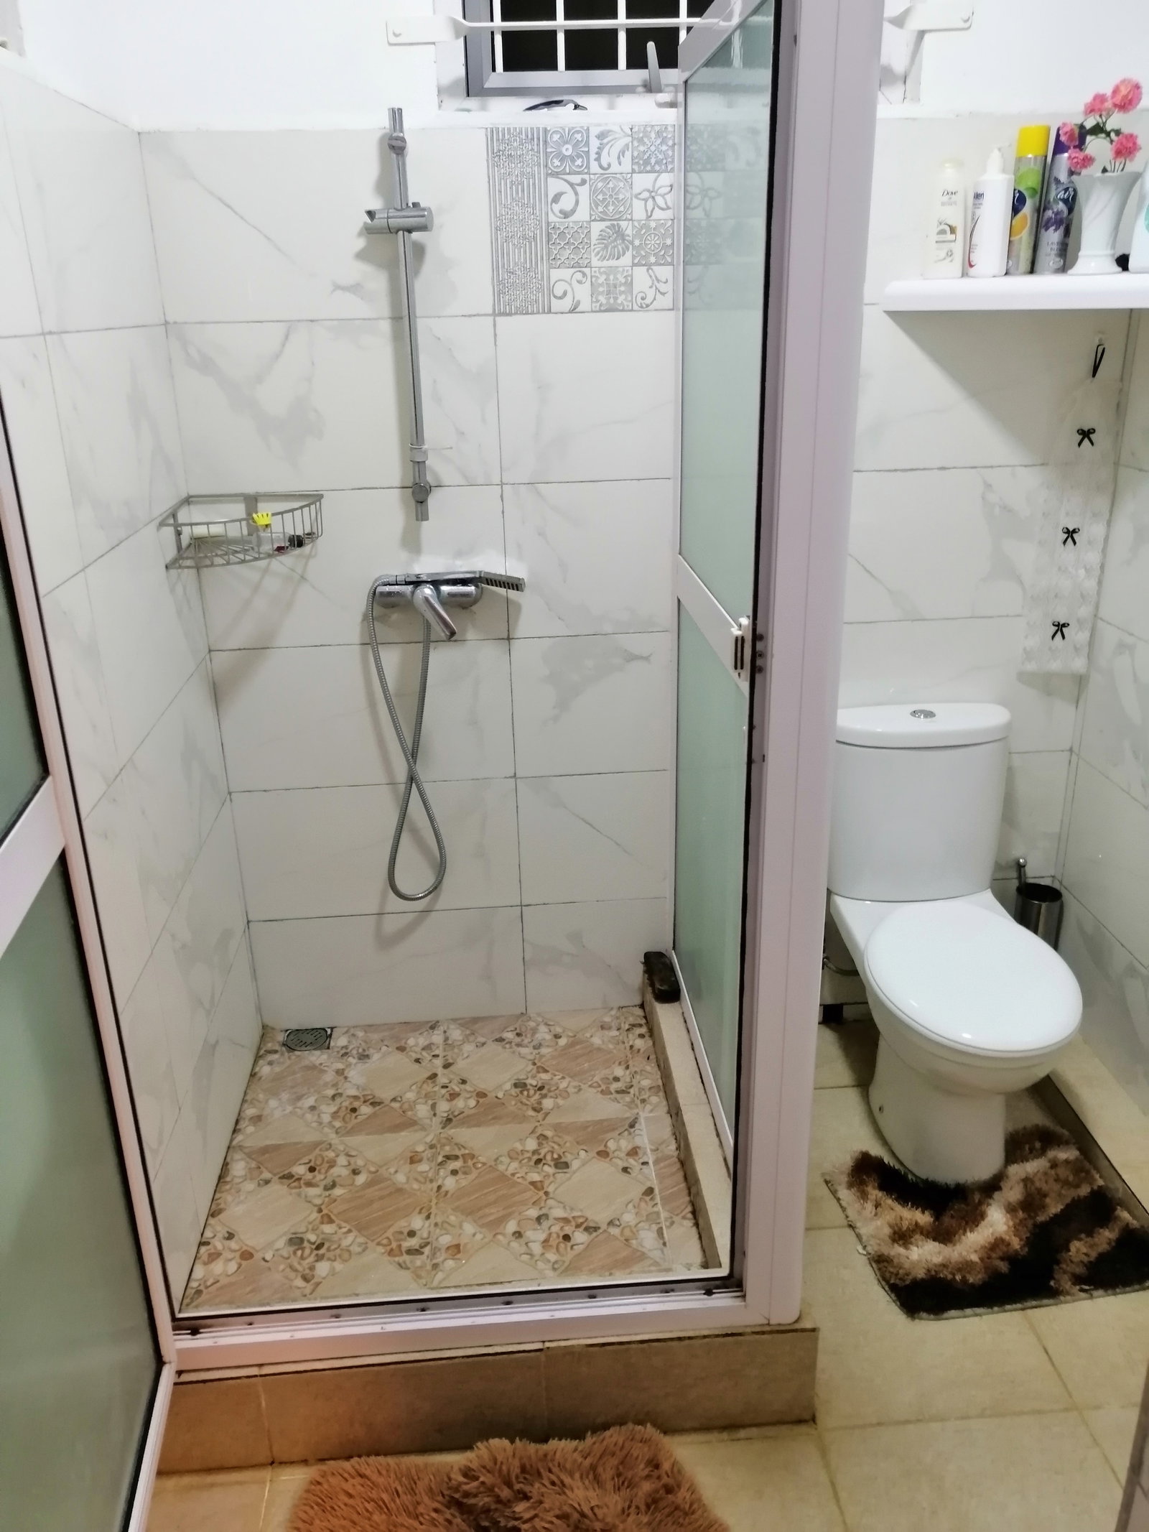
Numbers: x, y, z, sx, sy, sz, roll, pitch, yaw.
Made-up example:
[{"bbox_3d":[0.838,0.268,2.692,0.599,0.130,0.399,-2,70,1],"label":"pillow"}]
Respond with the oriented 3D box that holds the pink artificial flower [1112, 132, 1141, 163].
[{"bbox_3d":[0.939,-1.053,1.958,0.046,0.050,0.045,8,24,22],"label":"pink artificial flower"}]

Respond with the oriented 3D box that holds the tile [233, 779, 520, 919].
[{"bbox_3d":[-0.415,0.178,2.458,0.595,0.302,0.010,-3,22,-3],"label":"tile"}]

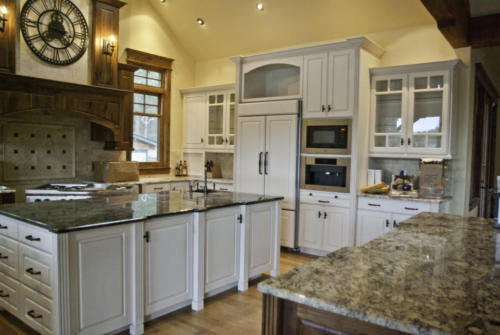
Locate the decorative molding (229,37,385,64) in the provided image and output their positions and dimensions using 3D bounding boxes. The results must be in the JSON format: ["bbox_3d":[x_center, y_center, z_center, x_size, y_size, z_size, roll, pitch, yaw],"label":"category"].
[{"bbox_3d":[0.771,-1.570,5.482,2.140,0.125,0.830,3,3,37],"label":"decorative molding"}]

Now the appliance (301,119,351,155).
[{"bbox_3d":[1.208,-0.430,5.426,0.739,0.481,0.500,3,3,37],"label":"appliance"}]

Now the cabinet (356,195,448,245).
[{"bbox_3d":[2.021,0.833,4.970,1.006,0.914,0.661,3,3,37],"label":"cabinet"}]

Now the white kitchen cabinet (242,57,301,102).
[{"bbox_3d":[0.526,-1.348,6.043,1.129,0.631,0.654,3,3,37],"label":"white kitchen cabinet"}]

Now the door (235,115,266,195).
[{"bbox_3d":[0.037,-0.092,5.717,0.535,1.353,0.100,3,3,37],"label":"door"}]

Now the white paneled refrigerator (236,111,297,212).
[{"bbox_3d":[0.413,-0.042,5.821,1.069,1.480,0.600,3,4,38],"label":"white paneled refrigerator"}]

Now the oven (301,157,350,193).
[{"bbox_3d":[1.146,0.088,5.204,0.718,0.448,0.500,3,3,37],"label":"oven"}]

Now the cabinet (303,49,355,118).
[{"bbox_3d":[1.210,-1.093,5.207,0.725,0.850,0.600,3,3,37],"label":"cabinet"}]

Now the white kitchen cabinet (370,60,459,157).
[{"bbox_3d":[2.169,-0.735,5.009,1.072,1.200,0.345,3,3,37],"label":"white kitchen cabinet"}]

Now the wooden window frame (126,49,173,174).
[{"bbox_3d":[-1.759,-0.928,6.715,0.120,2.145,1.010,3,3,37],"label":"wooden window frame"}]

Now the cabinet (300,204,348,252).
[{"bbox_3d":[1.175,0.815,5.293,0.735,0.618,0.600,3,3,37],"label":"cabinet"}]

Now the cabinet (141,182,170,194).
[{"bbox_3d":[-1.812,0.703,6.466,0.632,0.904,0.592,3,3,37],"label":"cabinet"}]

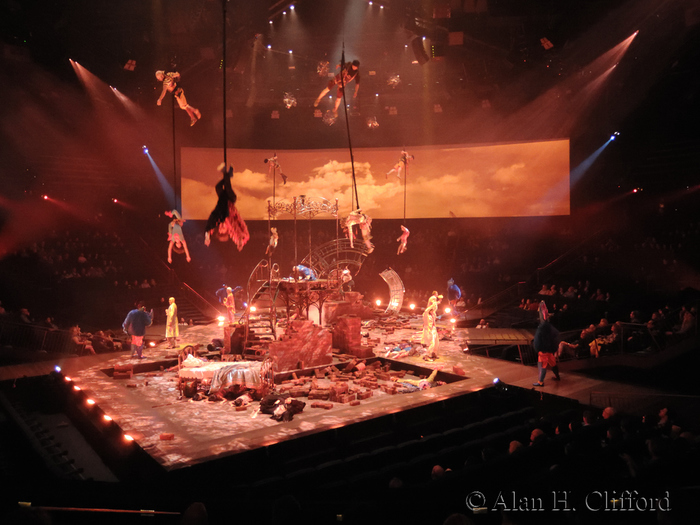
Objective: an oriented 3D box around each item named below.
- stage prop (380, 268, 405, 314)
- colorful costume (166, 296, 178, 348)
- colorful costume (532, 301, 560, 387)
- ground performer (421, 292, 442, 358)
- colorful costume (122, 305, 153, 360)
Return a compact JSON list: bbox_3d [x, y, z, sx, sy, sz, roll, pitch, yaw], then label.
[{"bbox_3d":[2.177,1.485,29.000,1.200,2.350,0.600,0,0,12],"label":"stage prop"},{"bbox_3d":[-5.948,2.022,19.000,0.420,1.700,0.500,0,0,-15],"label":"colorful costume"},{"bbox_3d":[4.720,1.940,13.600,0.680,2.020,0.620,0,0,-6],"label":"colorful costume"},{"bbox_3d":[2.404,1.888,16.700,0.620,1.980,0.580,0,0,9],"label":"ground performer"},{"bbox_3d":[-6.425,2.043,17.200,0.650,1.720,0.850,0,0,-30],"label":"colorful costume"}]

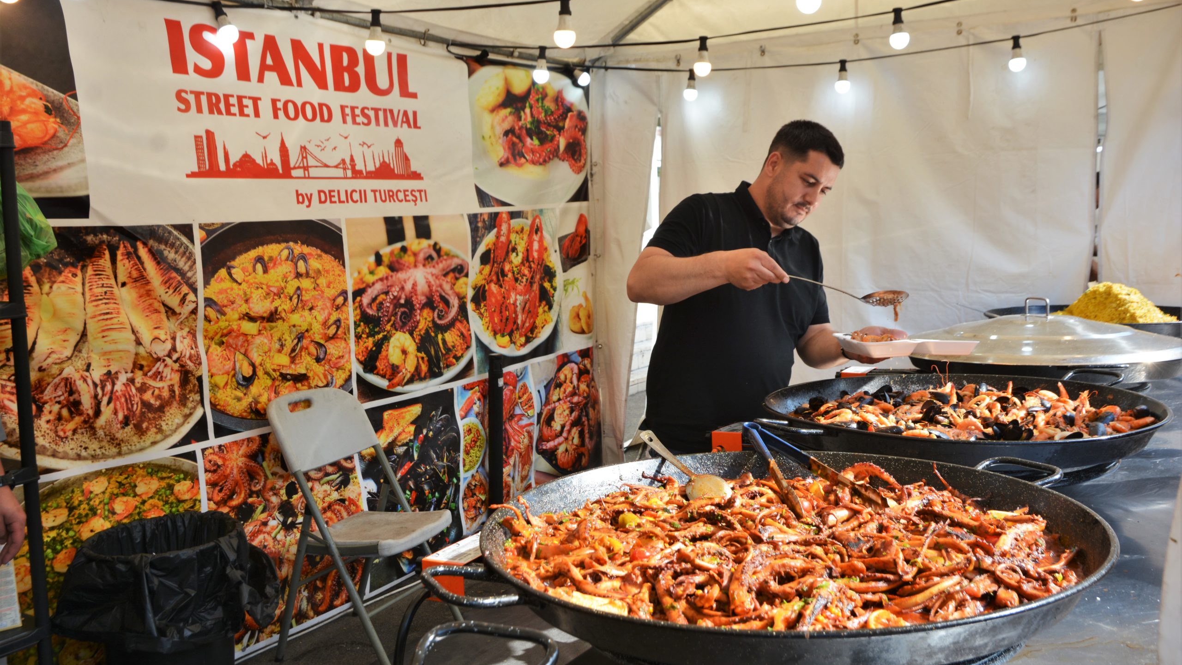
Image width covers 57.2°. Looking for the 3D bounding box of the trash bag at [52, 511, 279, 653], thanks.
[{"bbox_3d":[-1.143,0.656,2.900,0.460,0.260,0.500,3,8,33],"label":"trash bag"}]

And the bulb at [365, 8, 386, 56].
[{"bbox_3d":[-0.675,-0.939,3.393,0.061,0.142,0.061,-2,7,0],"label":"bulb"}]

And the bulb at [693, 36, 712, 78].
[{"bbox_3d":[0.383,-0.948,3.727,0.060,0.136,0.060,-2,7,0],"label":"bulb"}]

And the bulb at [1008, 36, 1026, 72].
[{"bbox_3d":[1.575,-1.027,3.999,0.060,0.133,0.060,3,8,33],"label":"bulb"}]

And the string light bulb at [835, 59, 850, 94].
[{"bbox_3d":[1.014,-1.035,4.371,0.060,0.135,0.060,3,8,33],"label":"string light bulb"}]

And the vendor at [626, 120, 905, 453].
[{"bbox_3d":[0.417,0.305,2.666,0.600,1.650,0.580,-8,9,-42],"label":"vendor"}]

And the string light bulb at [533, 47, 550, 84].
[{"bbox_3d":[-0.189,-1.009,4.099,0.060,0.138,0.060,-2,7,0],"label":"string light bulb"}]

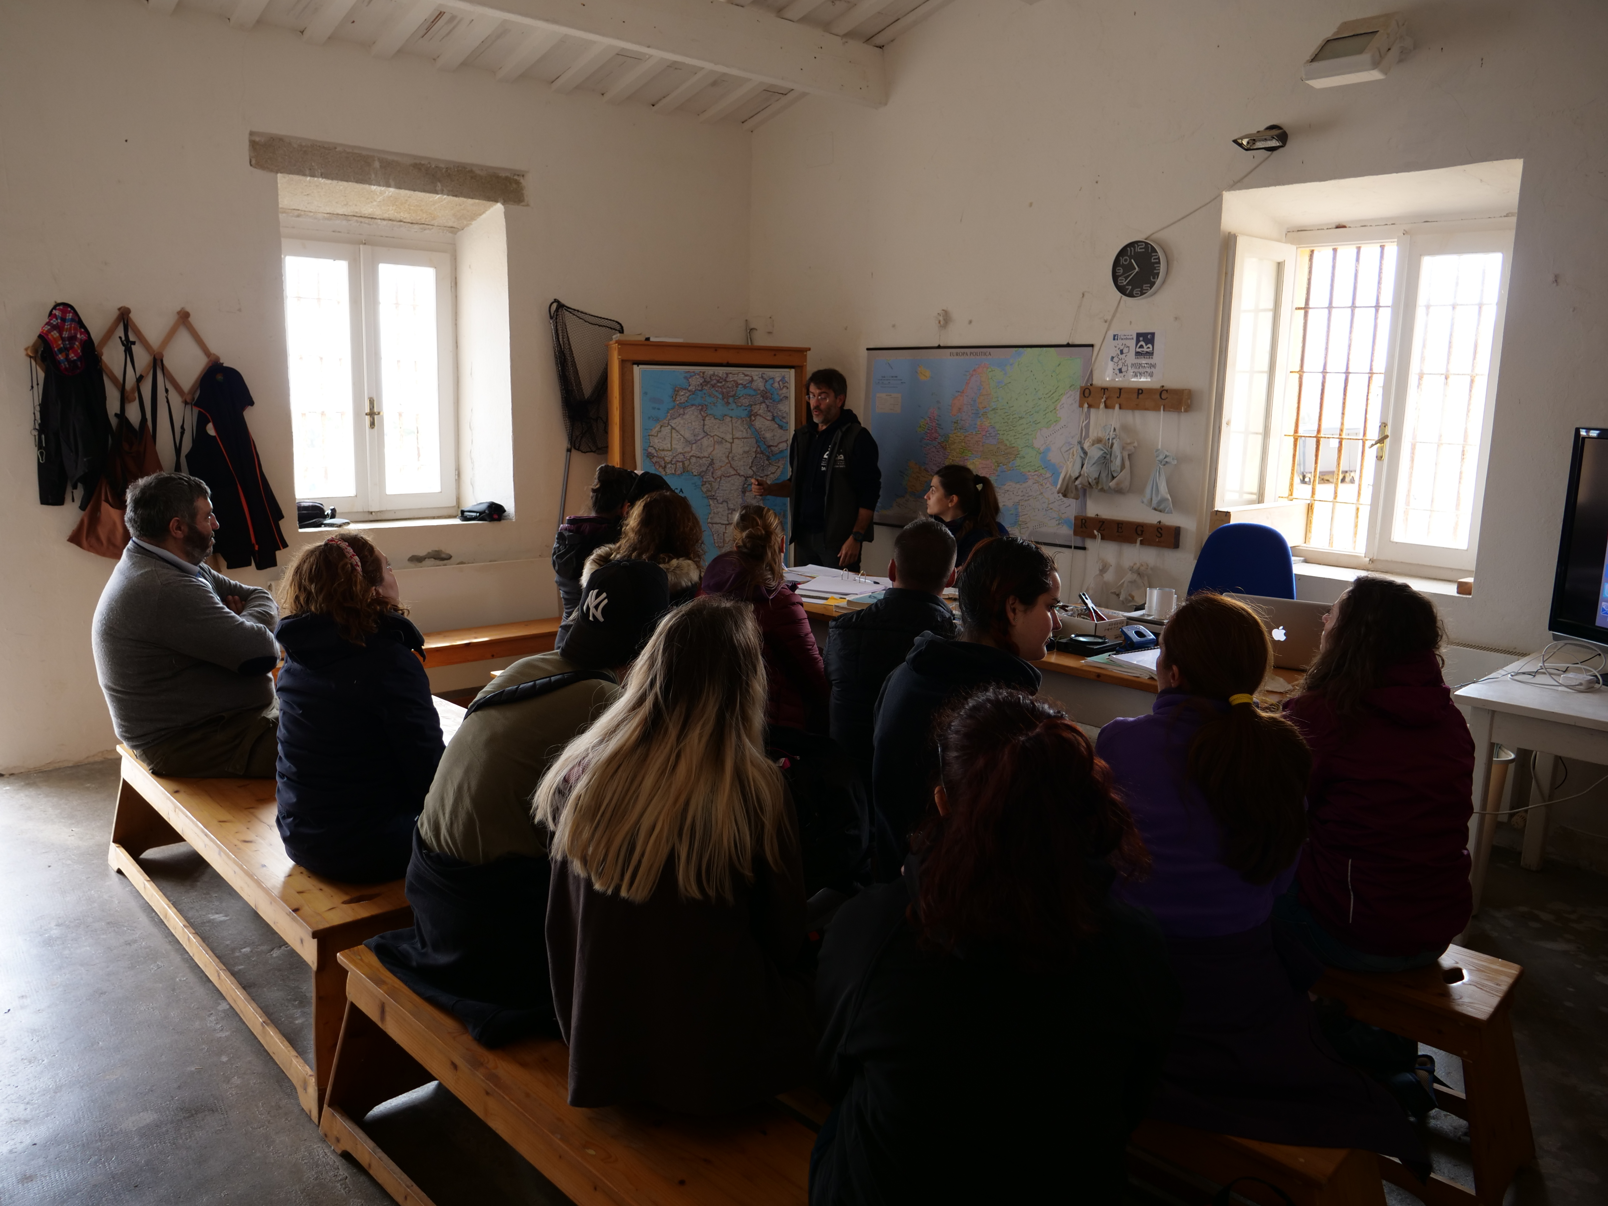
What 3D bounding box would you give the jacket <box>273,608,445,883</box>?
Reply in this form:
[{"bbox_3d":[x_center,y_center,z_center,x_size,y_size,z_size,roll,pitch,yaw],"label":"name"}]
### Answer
[{"bbox_3d":[-1.128,0.348,2.865,0.442,0.658,0.373,8,12,31],"label":"jacket"}]

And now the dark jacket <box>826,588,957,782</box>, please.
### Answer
[{"bbox_3d":[0.288,0.268,3.463,0.462,0.658,0.393,5,11,20],"label":"dark jacket"}]

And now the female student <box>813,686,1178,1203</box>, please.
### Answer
[{"bbox_3d":[0.257,0.715,1.628,0.530,1.311,0.805,4,11,12],"label":"female student"}]

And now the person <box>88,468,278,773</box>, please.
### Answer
[{"bbox_3d":[-1.886,0.272,3.677,0.750,1.380,0.560,-5,12,-31],"label":"person"}]

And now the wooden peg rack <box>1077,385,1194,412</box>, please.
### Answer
[{"bbox_3d":[1.514,-0.937,5.145,0.510,0.092,0.045,11,14,42],"label":"wooden peg rack"}]

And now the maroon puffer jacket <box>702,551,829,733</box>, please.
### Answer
[{"bbox_3d":[-0.123,0.154,3.750,0.500,0.660,0.380,6,11,25],"label":"maroon puffer jacket"}]

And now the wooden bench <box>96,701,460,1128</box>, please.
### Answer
[{"bbox_3d":[-1.582,0.815,3.283,0.383,0.432,1.807,-8,14,-43],"label":"wooden bench"}]

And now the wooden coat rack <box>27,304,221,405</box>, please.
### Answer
[{"bbox_3d":[-2.933,-1.080,4.840,0.720,0.400,0.080,-7,13,-37],"label":"wooden coat rack"}]

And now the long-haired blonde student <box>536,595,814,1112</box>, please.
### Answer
[{"bbox_3d":[-0.123,0.610,2.176,0.500,1.330,0.720,5,11,20],"label":"long-haired blonde student"}]

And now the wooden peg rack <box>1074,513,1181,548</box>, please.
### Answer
[{"bbox_3d":[1.460,-0.321,5.074,0.530,0.098,0.044,11,14,43],"label":"wooden peg rack"}]

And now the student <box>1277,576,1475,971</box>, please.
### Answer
[{"bbox_3d":[1.238,0.567,2.681,0.470,1.290,0.700,2,10,4],"label":"student"}]

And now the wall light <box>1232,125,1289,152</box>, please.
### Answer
[{"bbox_3d":[1.869,-1.892,4.548,0.170,0.100,0.190,11,14,42],"label":"wall light"}]

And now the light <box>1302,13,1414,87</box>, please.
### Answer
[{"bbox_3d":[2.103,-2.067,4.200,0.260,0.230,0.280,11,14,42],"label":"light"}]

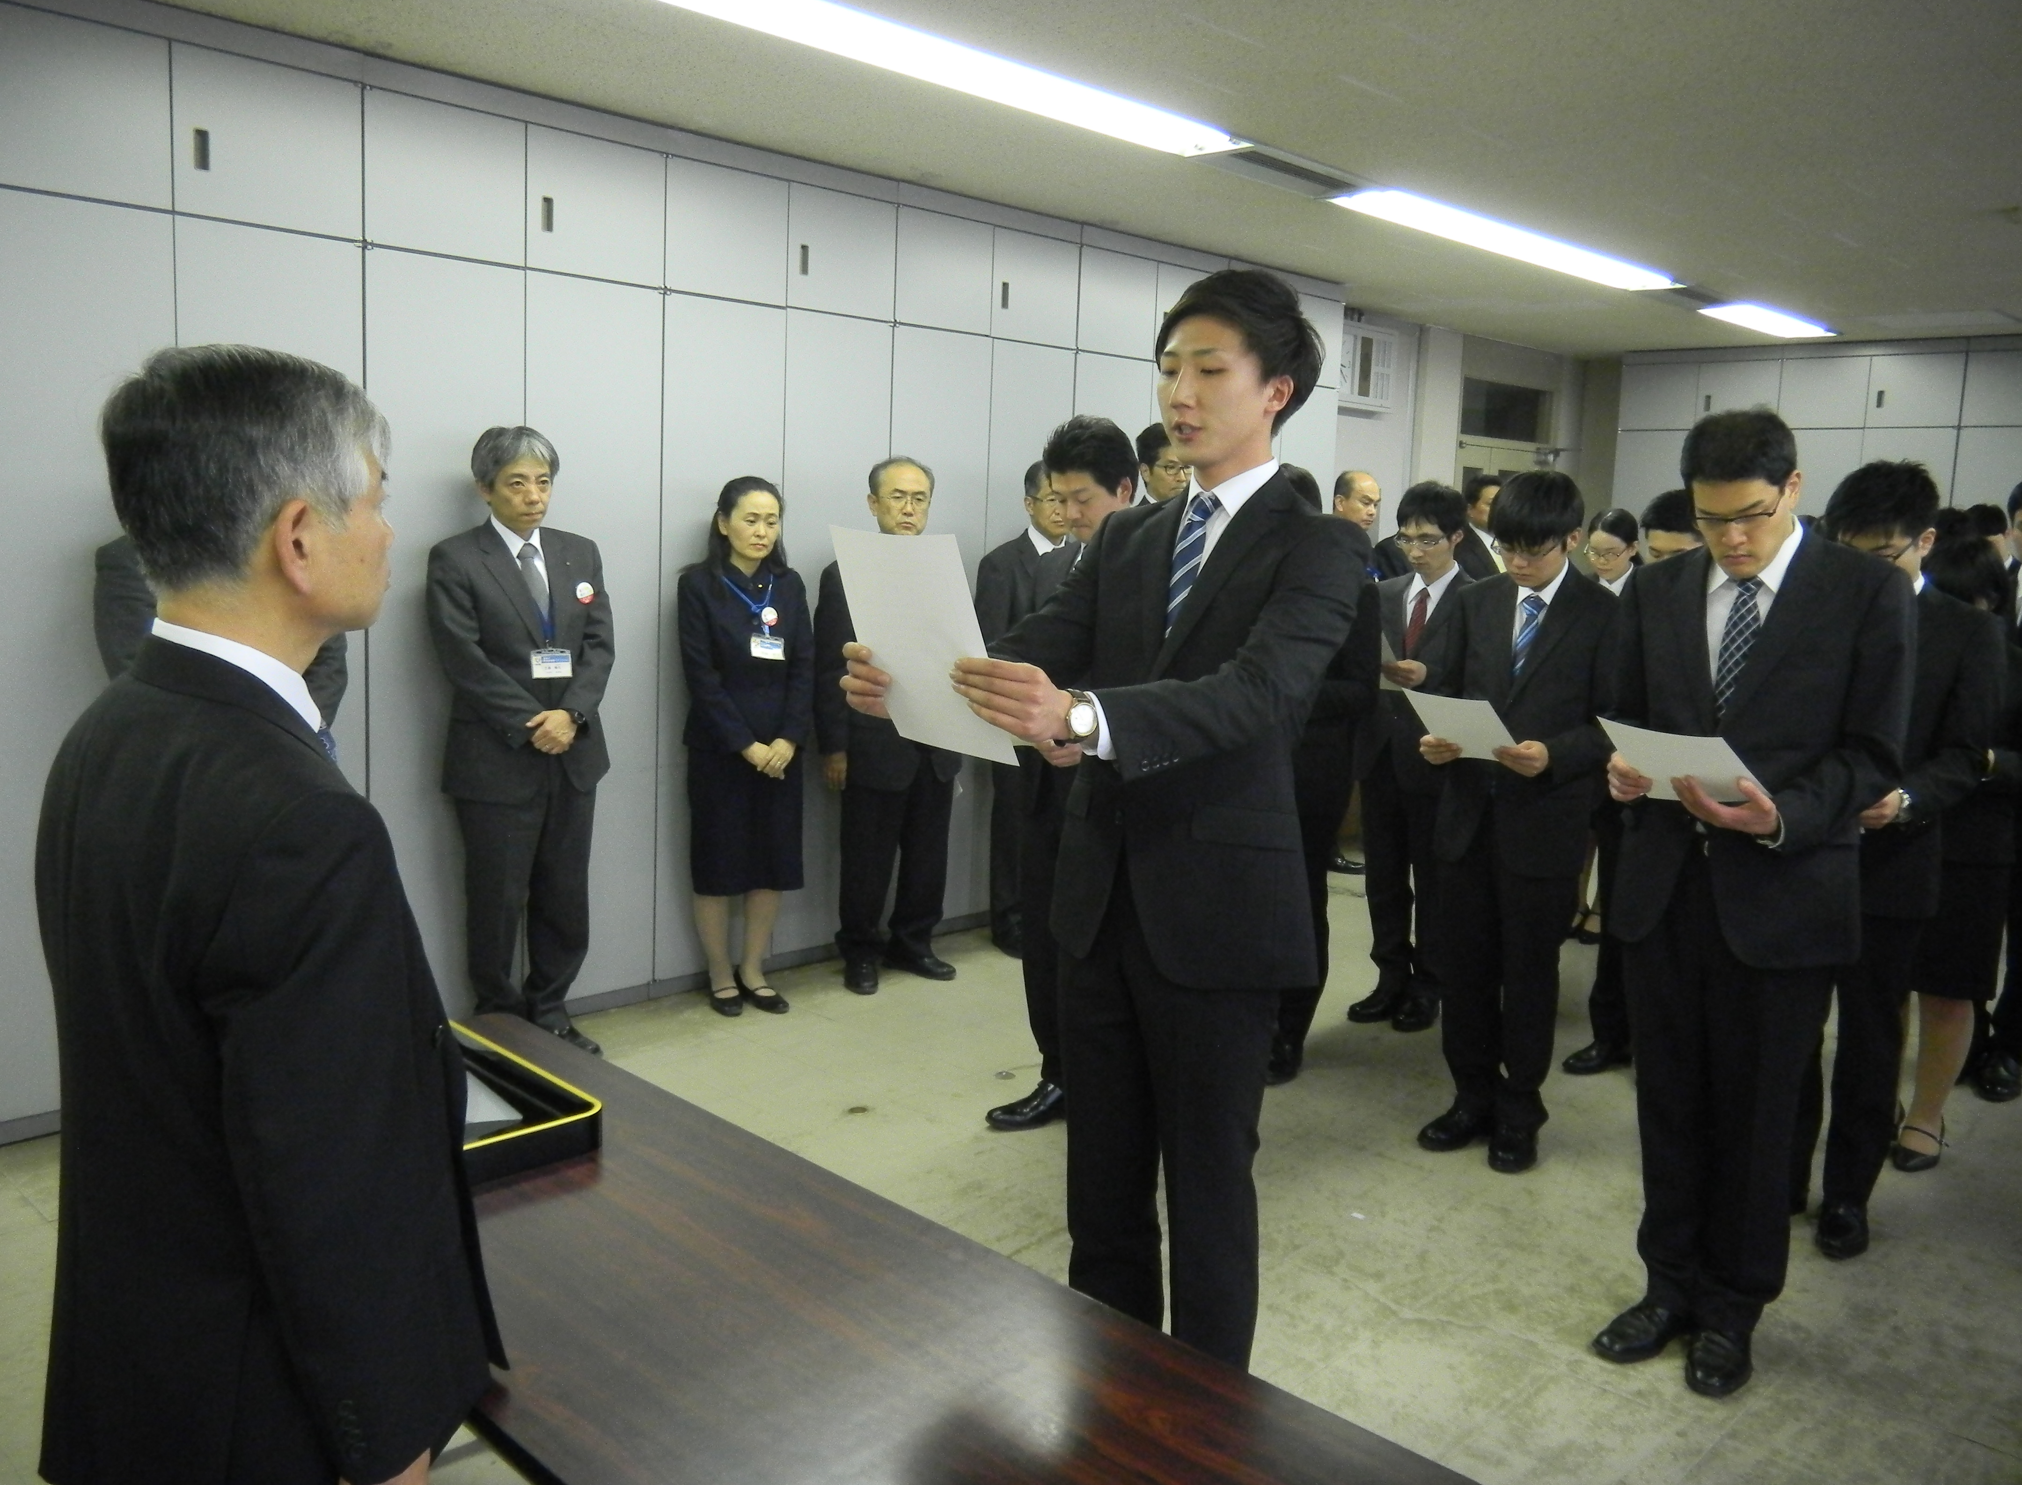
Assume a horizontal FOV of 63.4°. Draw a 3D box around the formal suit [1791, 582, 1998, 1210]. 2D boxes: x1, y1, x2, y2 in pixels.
[{"bbox_3d":[1.843,0.350,3.586,0.510,1.410,0.370,9,10,42],"label":"formal suit"}]

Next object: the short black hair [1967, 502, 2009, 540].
[{"bbox_3d":[4.145,-0.923,6.950,0.220,0.190,0.175,-16,19,-42],"label":"short black hair"}]

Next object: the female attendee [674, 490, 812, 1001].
[{"bbox_3d":[-0.811,0.012,5.028,0.440,1.620,0.290,-4,10,-38],"label":"female attendee"}]

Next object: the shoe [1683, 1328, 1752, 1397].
[{"bbox_3d":[1.319,1.095,3.028,0.105,0.105,0.285,7,9,32],"label":"shoe"}]

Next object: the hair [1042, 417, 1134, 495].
[{"bbox_3d":[0.195,-0.696,3.992,0.240,0.195,0.190,-21,22,-41],"label":"hair"}]

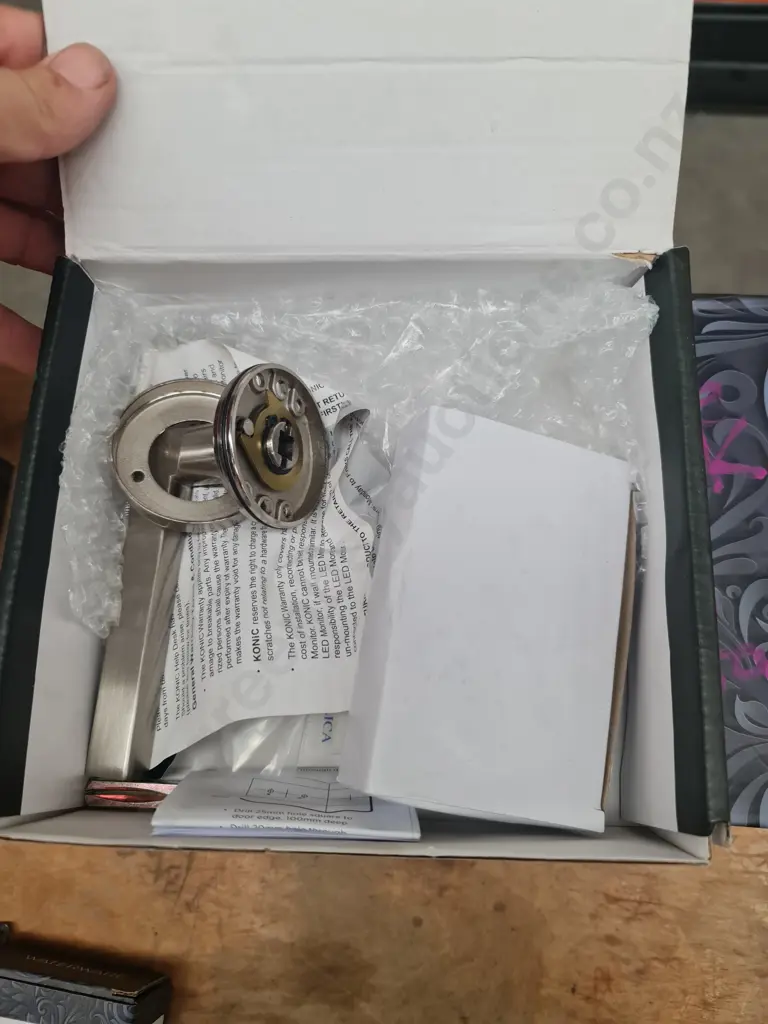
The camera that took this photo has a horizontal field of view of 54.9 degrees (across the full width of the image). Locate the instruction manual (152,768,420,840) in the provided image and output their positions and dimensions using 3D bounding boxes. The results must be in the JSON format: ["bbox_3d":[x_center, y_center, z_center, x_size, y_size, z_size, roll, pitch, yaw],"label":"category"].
[{"bbox_3d":[-0.028,0.087,0.225,0.073,0.048,0.007,2,95,-3],"label":"instruction manual"}]

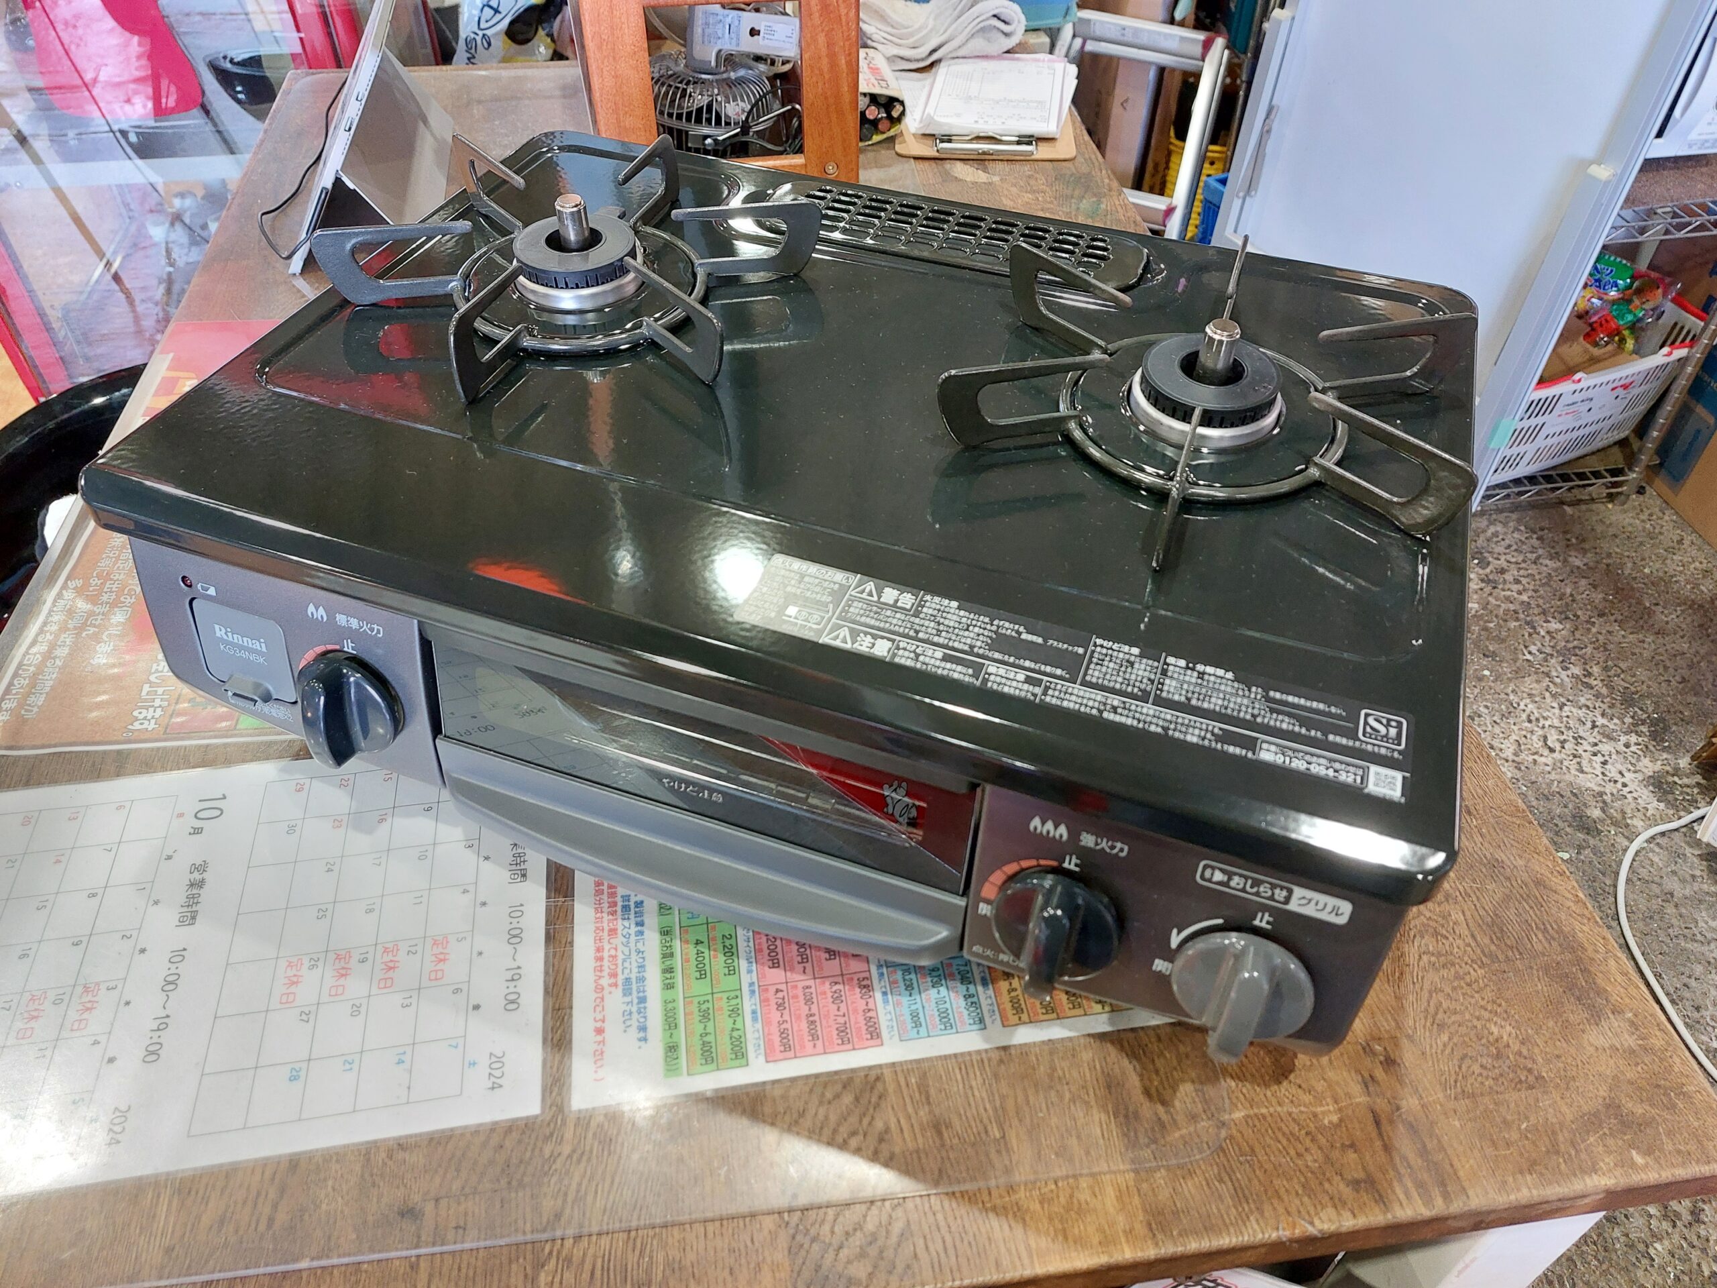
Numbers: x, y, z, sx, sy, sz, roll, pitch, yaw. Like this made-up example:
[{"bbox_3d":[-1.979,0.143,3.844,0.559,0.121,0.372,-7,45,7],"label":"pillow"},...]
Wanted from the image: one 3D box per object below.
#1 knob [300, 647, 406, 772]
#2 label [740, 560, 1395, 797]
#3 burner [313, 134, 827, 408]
[{"bbox_3d":[-0.230,0.030,0.528,0.047,0.047,0.023,15,33,14],"label":"knob"},{"bbox_3d":[0.074,0.008,0.433,0.245,0.001,0.041,15,48,14],"label":"label"},{"bbox_3d":[-0.142,-0.202,0.602,0.230,0.050,0.220,0,46,0],"label":"burner"}]

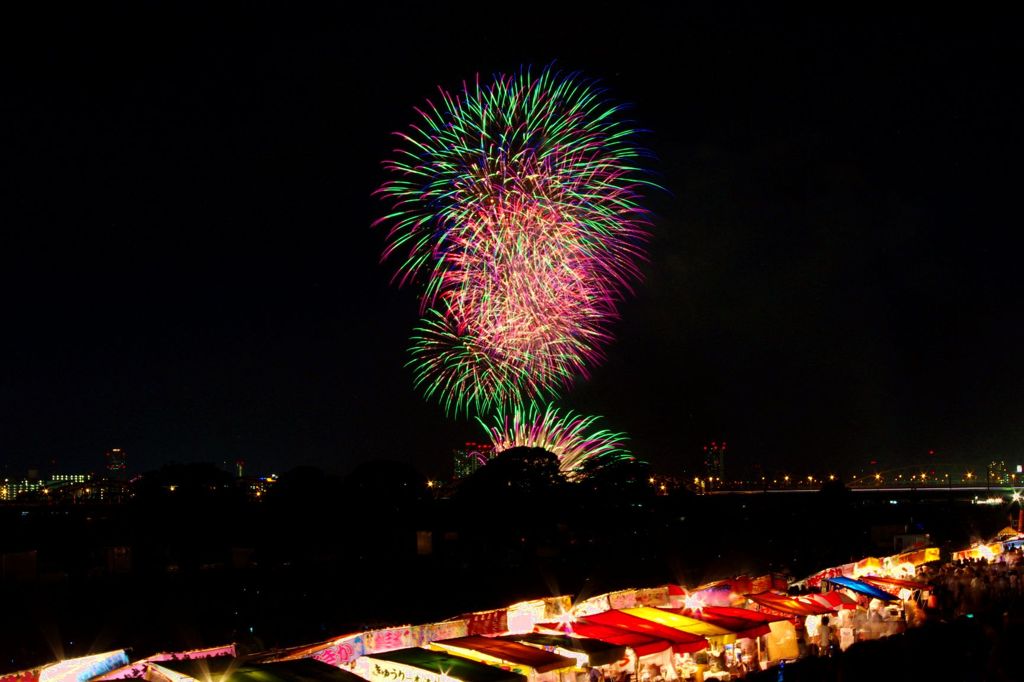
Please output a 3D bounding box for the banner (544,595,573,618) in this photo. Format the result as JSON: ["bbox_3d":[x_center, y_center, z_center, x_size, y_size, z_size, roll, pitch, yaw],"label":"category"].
[{"bbox_3d":[1.563,8.941,89.844,0.120,0.680,3.000,-1,-3,20],"label":"banner"}]

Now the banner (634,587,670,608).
[{"bbox_3d":[5.240,9.566,99.678,0.120,0.650,3.800,-1,-3,20],"label":"banner"}]

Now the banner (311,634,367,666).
[{"bbox_3d":[-4.715,8.459,73.053,0.120,0.660,3.600,-1,-3,18],"label":"banner"}]

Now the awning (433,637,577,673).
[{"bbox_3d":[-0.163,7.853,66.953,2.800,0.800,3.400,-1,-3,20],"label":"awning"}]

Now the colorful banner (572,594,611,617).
[{"bbox_3d":[2.768,9.227,93.067,0.120,0.620,3.600,-1,-3,18],"label":"colorful banner"}]

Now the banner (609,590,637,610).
[{"bbox_3d":[3.982,9.351,96.313,0.120,0.650,3.400,-1,-3,20],"label":"banner"}]

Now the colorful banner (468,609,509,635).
[{"bbox_3d":[-0.766,8.791,83.614,0.120,0.680,3.600,-1,-3,20],"label":"colorful banner"}]

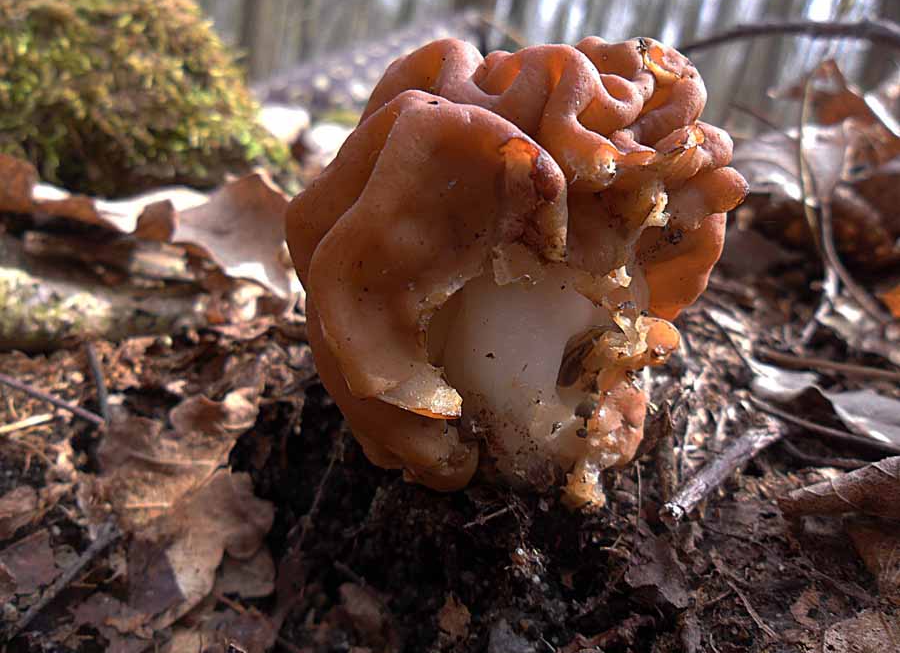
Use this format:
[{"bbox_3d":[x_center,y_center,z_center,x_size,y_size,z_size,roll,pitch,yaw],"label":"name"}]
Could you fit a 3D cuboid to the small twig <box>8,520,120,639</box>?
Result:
[{"bbox_3d":[-0.095,0.062,0.176,0.004,0.003,0.040,7,24,9],"label":"small twig"}]

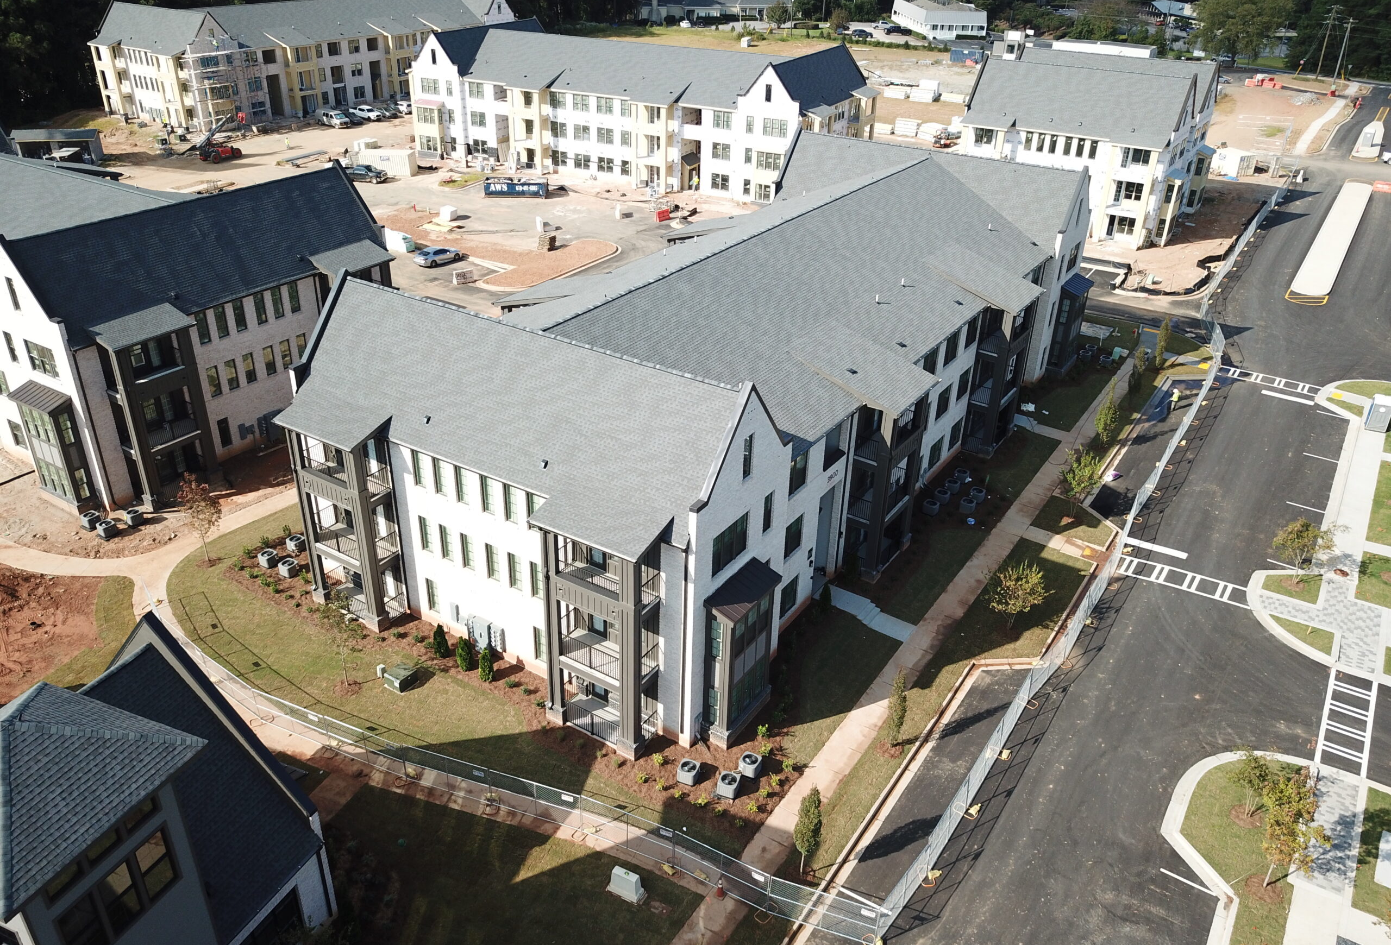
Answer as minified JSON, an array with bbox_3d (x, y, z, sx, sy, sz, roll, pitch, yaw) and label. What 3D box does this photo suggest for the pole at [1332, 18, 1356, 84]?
[{"bbox_3d":[128.724,-83.372,207.405,2.600,12.672,0.500,-6,30,-14],"label":"pole"}]

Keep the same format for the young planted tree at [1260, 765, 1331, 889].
[{"bbox_3d":[19.954,12.298,35.268,2.150,4.950,2.150,19,33,28],"label":"young planted tree"}]

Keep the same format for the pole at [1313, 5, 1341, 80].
[{"bbox_3d":[114.407,-77.851,189.448,3.000,12.400,0.500,3,28,2],"label":"pole"}]

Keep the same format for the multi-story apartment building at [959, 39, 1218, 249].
[{"bbox_3d":[41.969,-35.791,111.334,22.600,15.400,26.800,18,32,28],"label":"multi-story apartment building"}]

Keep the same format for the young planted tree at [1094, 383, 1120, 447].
[{"bbox_3d":[25.705,-3.551,64.465,1.500,4.400,1.500,18,32,28],"label":"young planted tree"}]

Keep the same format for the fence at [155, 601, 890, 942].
[{"bbox_3d":[-9.511,11.002,39.263,33.603,1.860,2.200,15,31,23],"label":"fence"}]

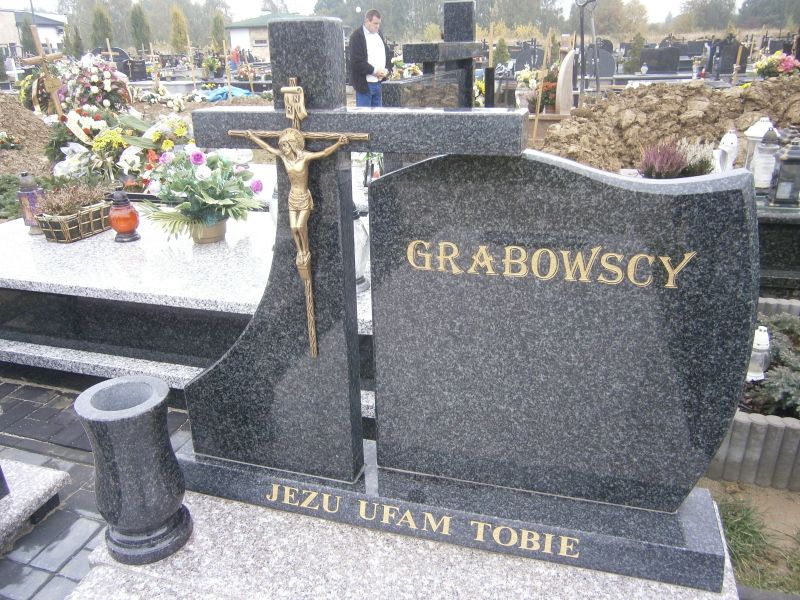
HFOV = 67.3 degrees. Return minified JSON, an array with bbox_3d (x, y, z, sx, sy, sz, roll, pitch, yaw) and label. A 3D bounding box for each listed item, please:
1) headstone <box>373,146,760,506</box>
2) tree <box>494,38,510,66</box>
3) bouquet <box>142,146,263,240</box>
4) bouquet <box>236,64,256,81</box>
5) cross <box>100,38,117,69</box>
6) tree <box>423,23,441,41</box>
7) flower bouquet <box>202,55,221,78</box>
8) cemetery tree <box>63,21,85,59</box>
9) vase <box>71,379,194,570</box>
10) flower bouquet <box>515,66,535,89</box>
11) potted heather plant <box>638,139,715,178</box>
[{"bbox_3d":[0.296,0.063,1.223,0.710,0.750,0.080,5,23,15],"label":"headstone"},{"bbox_3d":[4.201,-9.969,24.747,0.660,1.450,0.660,2,23,9],"label":"tree"},{"bbox_3d":[-0.940,-0.479,2.819,0.520,0.410,0.440,-9,24,-17],"label":"bouquet"},{"bbox_3d":[-4.188,-6.176,16.395,0.520,0.420,0.440,-7,24,-12],"label":"bouquet"},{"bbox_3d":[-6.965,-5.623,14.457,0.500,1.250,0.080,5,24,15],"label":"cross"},{"bbox_3d":[1.974,-15.789,37.791,1.200,3.020,1.200,-1,22,0],"label":"tree"},{"bbox_3d":[-5.052,-6.258,16.104,0.530,0.700,0.500,-1,22,0],"label":"flower bouquet"},{"bbox_3d":[-12.063,-9.112,22.372,0.850,2.450,0.850,-12,25,-24],"label":"cemetery tree"},{"bbox_3d":[-0.565,0.363,1.295,0.182,0.356,0.182,5,23,15],"label":"vase"},{"bbox_3d":[1.792,-3.217,8.649,0.320,0.380,0.300,-1,22,0],"label":"flower bouquet"},{"bbox_3d":[1.467,-0.714,3.198,0.420,0.270,0.300,5,23,15],"label":"potted heather plant"}]

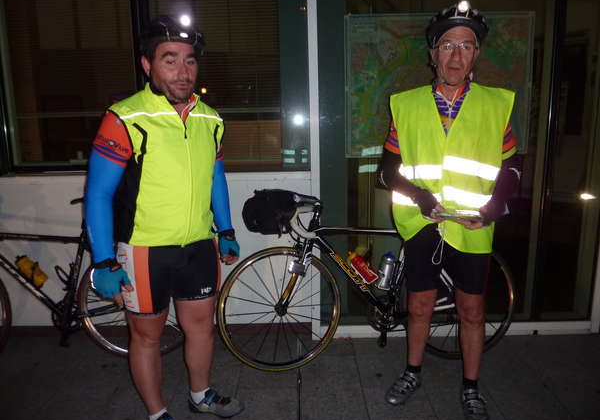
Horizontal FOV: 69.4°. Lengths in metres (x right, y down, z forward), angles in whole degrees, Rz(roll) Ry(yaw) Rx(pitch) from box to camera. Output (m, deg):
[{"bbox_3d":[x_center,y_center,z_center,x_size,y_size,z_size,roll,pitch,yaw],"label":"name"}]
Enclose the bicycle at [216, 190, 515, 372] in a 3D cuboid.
[{"bbox_3d":[0.388,0.356,2.340,1.655,0.980,0.450,-2,0,-6],"label":"bicycle"}]

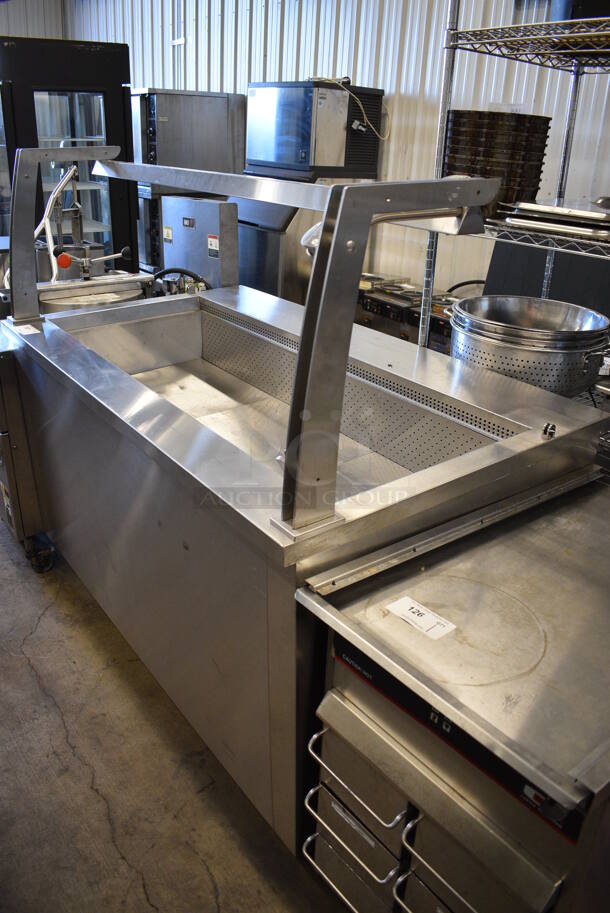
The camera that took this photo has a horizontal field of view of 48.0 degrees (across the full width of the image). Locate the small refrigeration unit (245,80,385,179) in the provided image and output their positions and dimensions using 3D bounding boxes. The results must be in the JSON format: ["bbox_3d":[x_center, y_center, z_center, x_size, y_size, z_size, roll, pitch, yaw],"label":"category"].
[{"bbox_3d":[0.056,-2.367,4.974,0.635,0.560,0.762,-16,32,-34],"label":"small refrigeration unit"}]

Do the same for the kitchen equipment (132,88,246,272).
[{"bbox_3d":[-1.249,-2.563,6.592,0.970,1.660,0.970,-16,32,-35],"label":"kitchen equipment"}]

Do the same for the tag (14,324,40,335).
[{"bbox_3d":[-0.820,-0.375,2.025,0.048,0.002,0.097,-18,32,-33],"label":"tag"}]

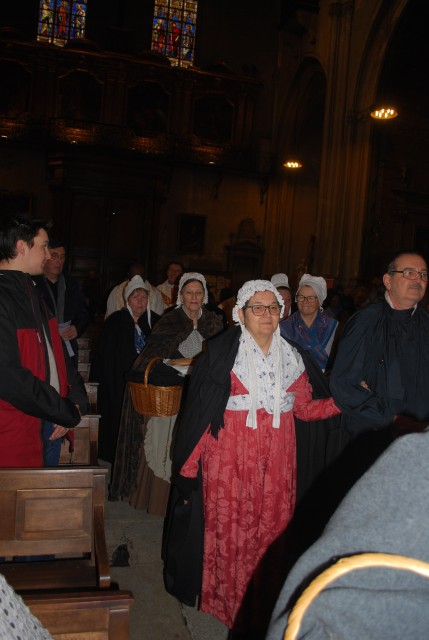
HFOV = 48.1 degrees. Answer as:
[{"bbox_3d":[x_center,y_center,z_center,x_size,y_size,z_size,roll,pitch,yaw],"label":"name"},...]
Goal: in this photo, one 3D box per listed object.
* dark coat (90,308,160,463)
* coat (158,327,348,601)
[{"bbox_3d":[-0.645,0.541,3.680,0.560,1.290,0.420,2,6,-12],"label":"dark coat"},{"bbox_3d":[0.150,0.677,2.240,0.760,1.330,0.500,2,6,-9],"label":"coat"}]

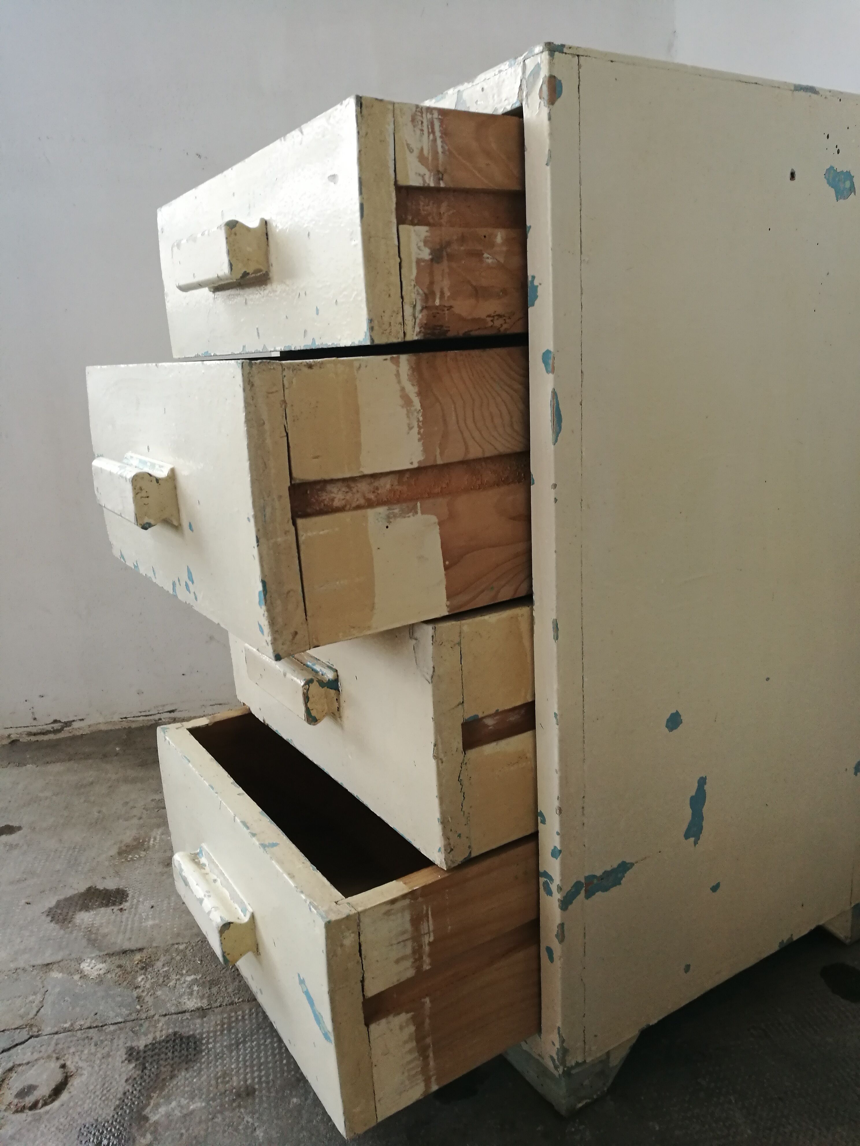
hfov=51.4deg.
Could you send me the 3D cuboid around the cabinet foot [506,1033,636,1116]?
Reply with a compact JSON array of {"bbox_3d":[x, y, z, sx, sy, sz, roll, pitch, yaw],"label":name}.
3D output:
[{"bbox_3d":[0.127,0.439,0.840,0.091,0.046,0.100,-11,16,-30],"label":"cabinet foot"}]

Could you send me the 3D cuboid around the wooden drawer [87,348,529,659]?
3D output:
[{"bbox_3d":[-0.075,-0.105,0.827,0.416,0.188,0.435,-12,17,-30],"label":"wooden drawer"}]

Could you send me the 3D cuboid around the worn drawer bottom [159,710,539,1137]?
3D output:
[{"bbox_3d":[-0.037,0.274,0.932,0.416,0.187,0.435,-11,16,-30],"label":"worn drawer bottom"}]

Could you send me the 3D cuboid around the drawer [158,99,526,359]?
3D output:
[{"bbox_3d":[-0.009,-0.286,0.828,0.416,0.145,0.435,-11,16,-30],"label":"drawer"}]

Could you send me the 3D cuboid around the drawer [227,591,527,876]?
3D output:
[{"bbox_3d":[0.035,0.066,0.935,0.416,0.196,0.435,-11,16,-31],"label":"drawer"}]

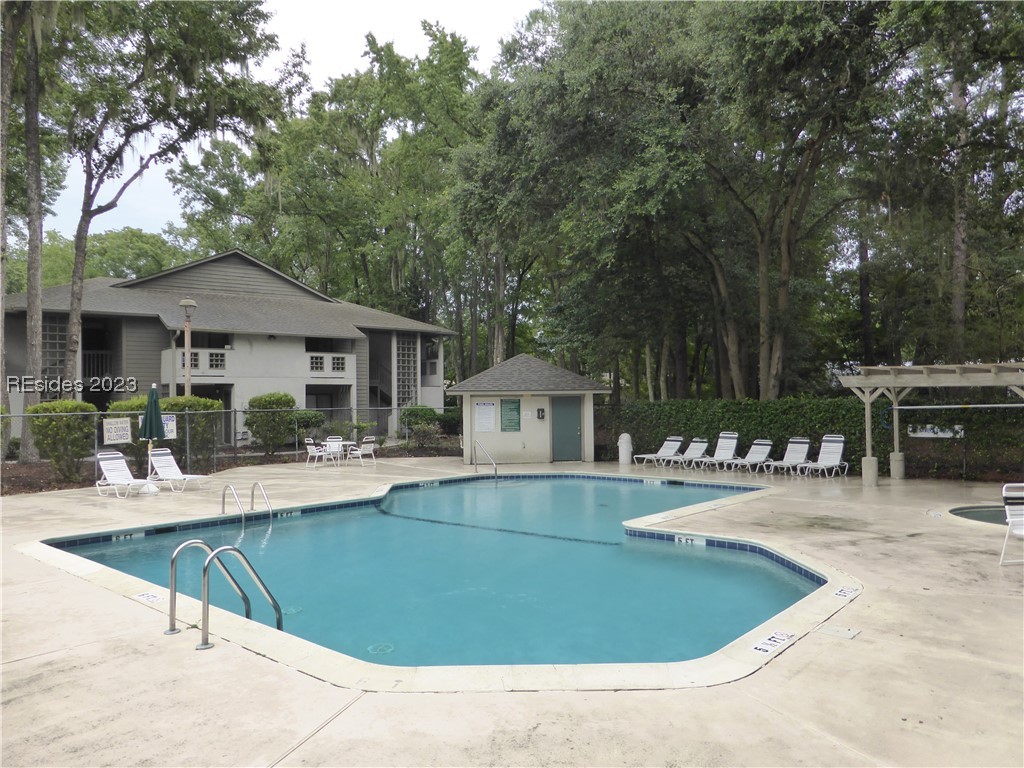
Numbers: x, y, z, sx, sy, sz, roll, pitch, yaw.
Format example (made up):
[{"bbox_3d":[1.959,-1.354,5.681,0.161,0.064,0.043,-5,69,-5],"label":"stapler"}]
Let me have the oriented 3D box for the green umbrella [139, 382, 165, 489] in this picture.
[{"bbox_3d":[-7.886,1.167,16.200,0.560,2.330,0.560,2,0,0],"label":"green umbrella"}]

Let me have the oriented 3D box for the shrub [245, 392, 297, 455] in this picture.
[{"bbox_3d":[-8.262,1.351,25.300,1.780,2.100,1.750,0,0,0],"label":"shrub"}]

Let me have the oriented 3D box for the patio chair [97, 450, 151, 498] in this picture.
[{"bbox_3d":[-8.309,1.956,15.961,1.503,0.871,0.677,0,0,33],"label":"patio chair"}]

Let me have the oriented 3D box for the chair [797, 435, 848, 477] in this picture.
[{"bbox_3d":[8.178,1.888,19.375,1.400,1.021,0.677,0,0,-40],"label":"chair"}]

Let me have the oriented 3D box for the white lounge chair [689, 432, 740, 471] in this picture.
[{"bbox_3d":[5.822,1.905,20.833,1.400,0.993,0.677,0,0,-41],"label":"white lounge chair"}]

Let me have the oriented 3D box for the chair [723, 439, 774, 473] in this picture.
[{"bbox_3d":[6.578,1.995,20.335,1.566,0.811,0.677,0,0,-41],"label":"chair"}]

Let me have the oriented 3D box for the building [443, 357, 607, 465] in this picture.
[{"bbox_3d":[0.310,0.705,24.950,5.000,3.430,4.900,0,0,-5],"label":"building"}]

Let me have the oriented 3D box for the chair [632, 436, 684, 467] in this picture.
[{"bbox_3d":[4.393,1.991,21.835,1.551,0.826,0.677,0,0,-40],"label":"chair"}]

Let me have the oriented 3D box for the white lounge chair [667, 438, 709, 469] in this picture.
[{"bbox_3d":[5.083,1.994,21.372,1.559,0.818,0.677,0,0,-40],"label":"white lounge chair"}]

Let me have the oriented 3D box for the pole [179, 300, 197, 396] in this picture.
[{"bbox_3d":[-10.077,-0.144,23.000,0.520,5.100,0.520,0,0,0],"label":"pole"}]

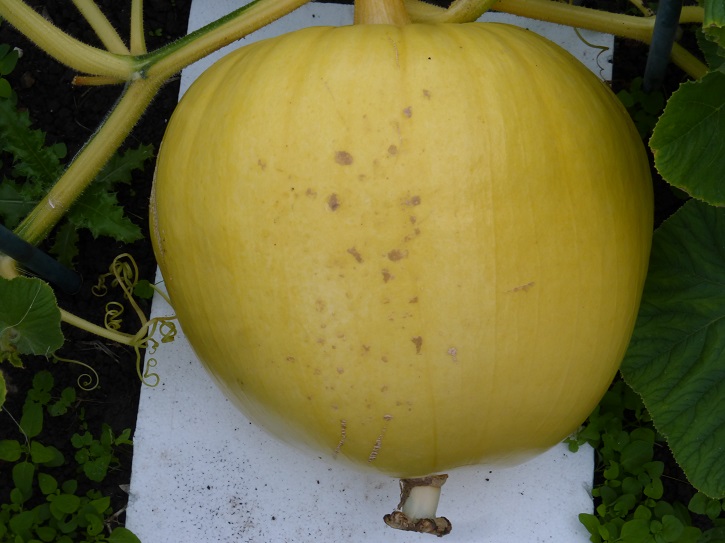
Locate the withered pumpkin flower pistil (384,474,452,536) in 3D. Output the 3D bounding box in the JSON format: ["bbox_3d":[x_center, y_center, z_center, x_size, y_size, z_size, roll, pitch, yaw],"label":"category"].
[{"bbox_3d":[0.045,0.186,1.170,0.054,0.049,0.049,7,99,0],"label":"withered pumpkin flower pistil"}]

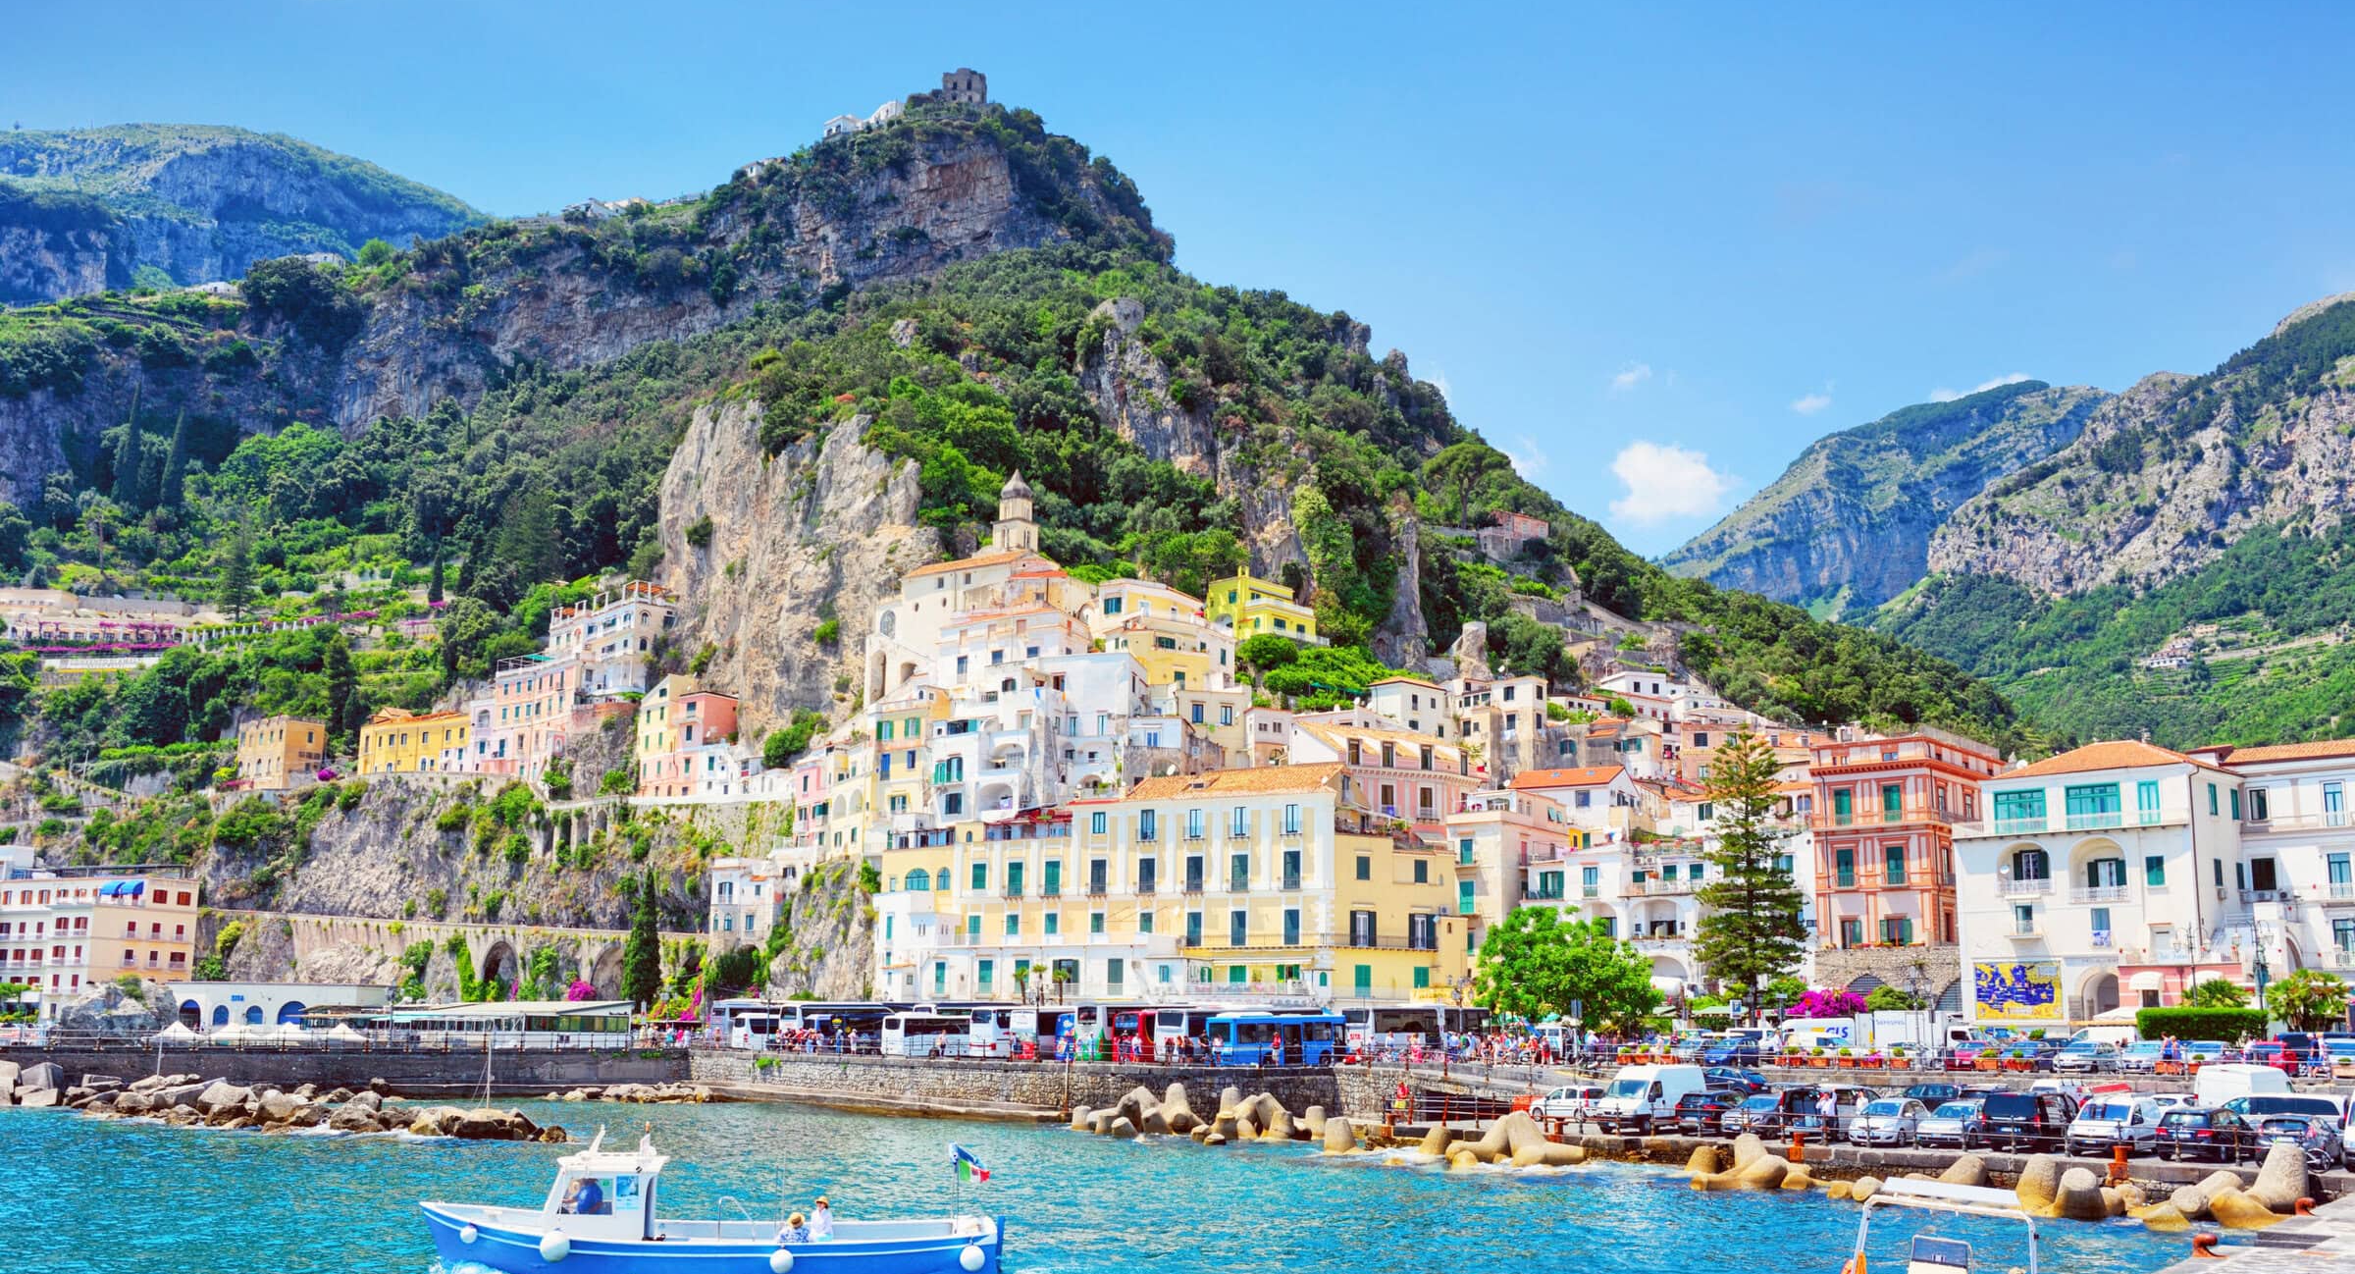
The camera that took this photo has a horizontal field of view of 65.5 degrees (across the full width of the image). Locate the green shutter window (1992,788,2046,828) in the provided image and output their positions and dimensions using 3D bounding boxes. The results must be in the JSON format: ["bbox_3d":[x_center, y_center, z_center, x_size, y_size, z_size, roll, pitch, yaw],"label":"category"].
[{"bbox_3d":[47.777,9.730,104.000,2.900,2.200,0.200,-11,-16,43],"label":"green shutter window"}]

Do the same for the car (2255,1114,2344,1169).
[{"bbox_3d":[33.295,14.912,54.300,1.720,1.480,3.950,-9,-15,40],"label":"car"}]

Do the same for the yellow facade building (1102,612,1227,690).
[{"bbox_3d":[-1.348,2.128,180.000,11.500,7.300,7.000,6,-13,-27],"label":"yellow facade building"}]

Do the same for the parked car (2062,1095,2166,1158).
[{"bbox_3d":[30.836,15.926,59.957,1.750,1.810,4.200,-10,-15,44],"label":"parked car"}]

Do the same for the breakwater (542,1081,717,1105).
[{"bbox_3d":[-35.441,29.408,118.000,10.800,1.350,3.600,1,-11,0],"label":"breakwater"}]

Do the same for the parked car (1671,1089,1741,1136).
[{"bbox_3d":[20.416,17.767,68.437,1.780,1.540,4.300,-8,-14,36],"label":"parked car"}]

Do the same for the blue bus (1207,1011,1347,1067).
[{"bbox_3d":[5.475,22.038,100.000,7.900,2.950,2.350,9,-14,-36],"label":"blue bus"}]

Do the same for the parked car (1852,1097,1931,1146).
[{"bbox_3d":[24.430,16.505,62.375,1.670,1.490,3.750,-8,-14,37],"label":"parked car"}]

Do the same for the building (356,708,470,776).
[{"bbox_3d":[-95.065,14.461,235.721,19.000,7.700,8.500,-5,-12,25],"label":"building"}]

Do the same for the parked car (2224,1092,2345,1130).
[{"bbox_3d":[36.132,16.358,61.512,4.700,1.770,1.870,-8,-14,38],"label":"parked car"}]

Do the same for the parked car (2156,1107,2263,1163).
[{"bbox_3d":[32.141,15.437,56.894,4.350,1.460,1.770,11,-15,-43],"label":"parked car"}]

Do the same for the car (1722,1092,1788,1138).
[{"bbox_3d":[20.918,16.922,65.000,1.700,1.470,3.950,-10,-15,42],"label":"car"}]

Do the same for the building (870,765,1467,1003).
[{"bbox_3d":[-0.969,20.760,136.000,41.000,19.300,15.000,-5,-13,26],"label":"building"}]

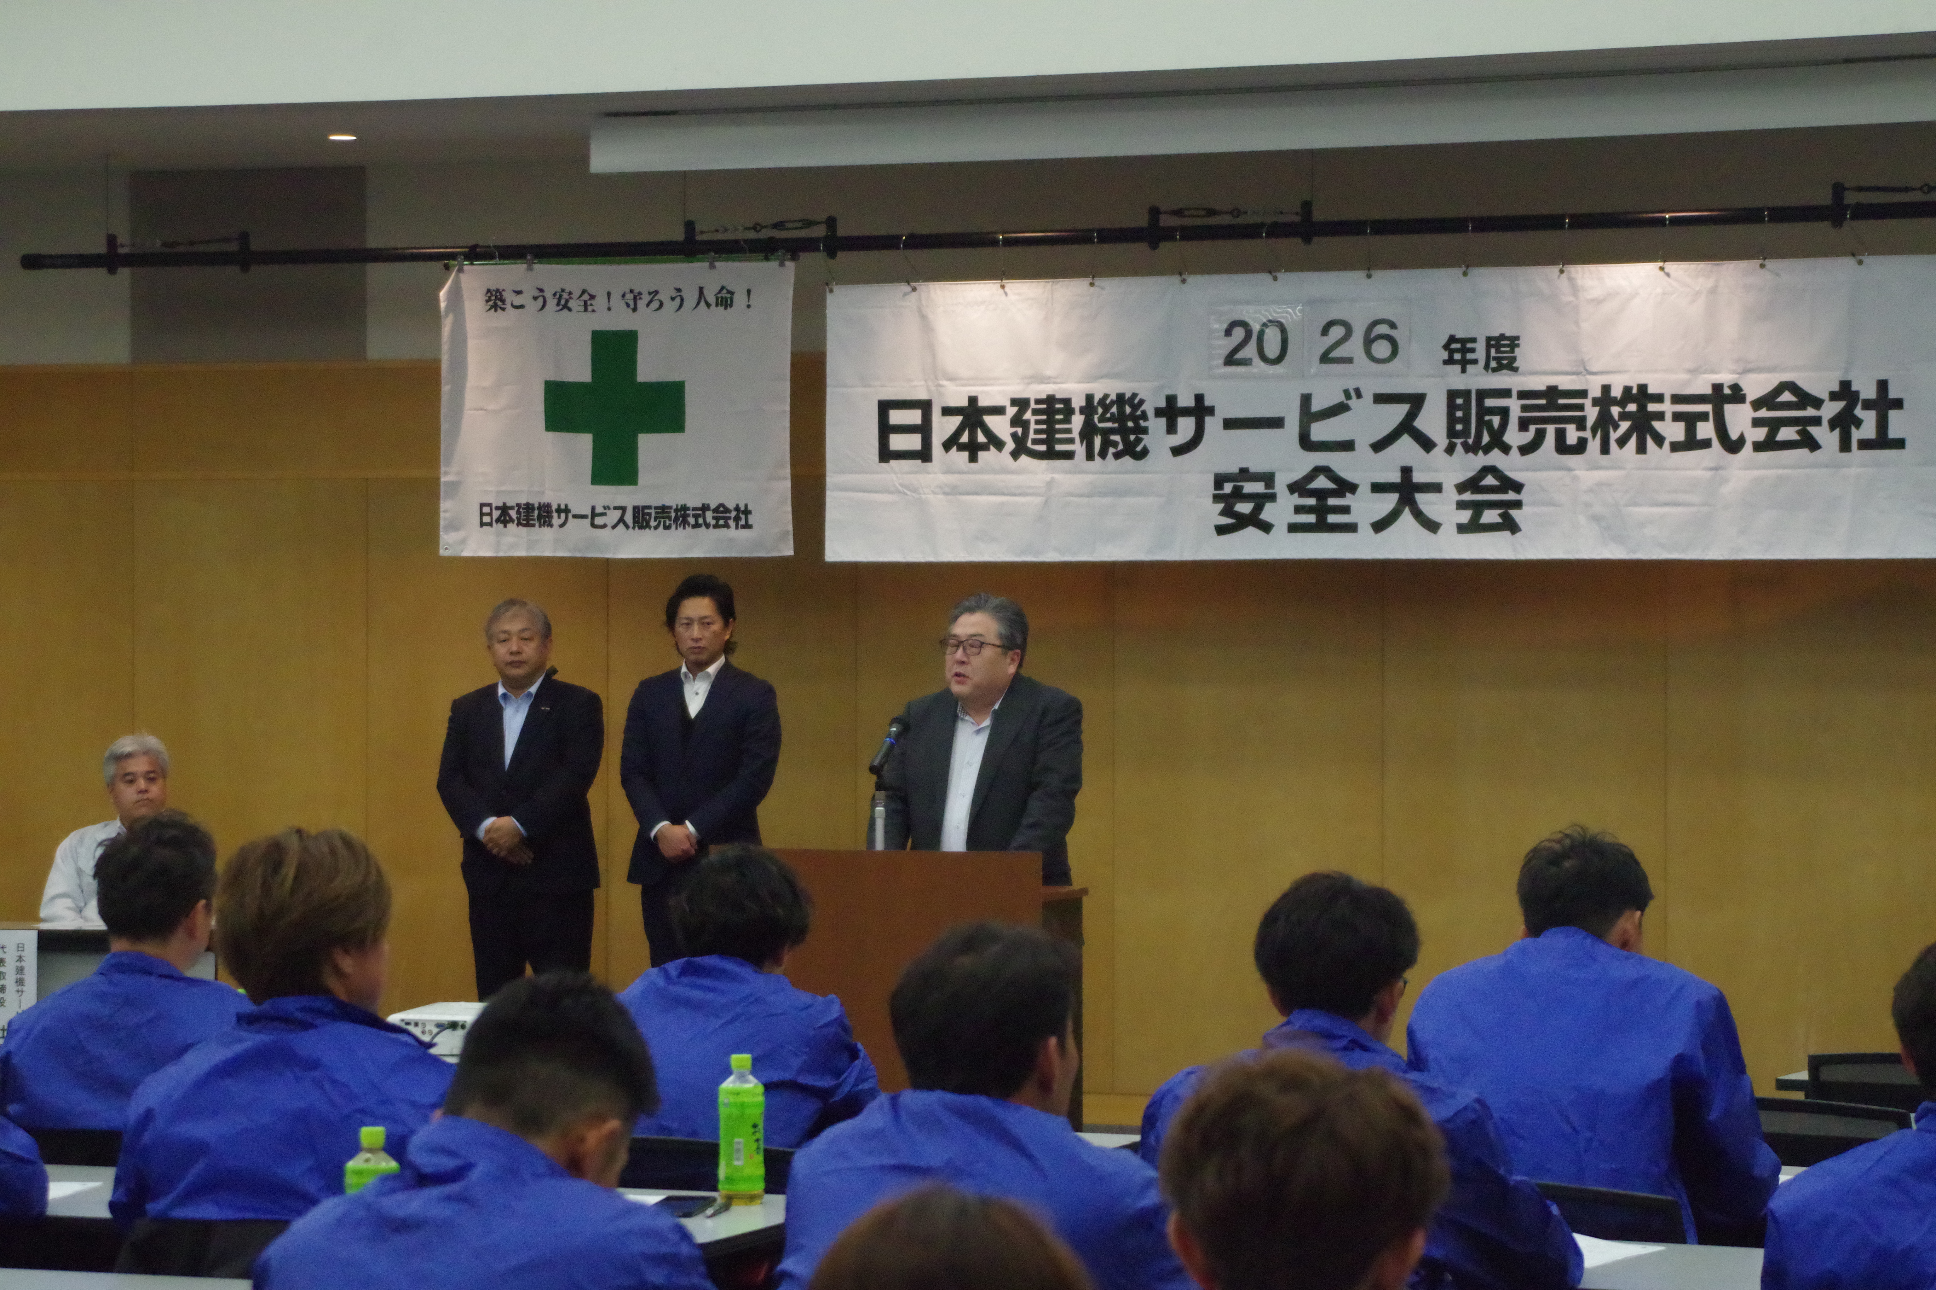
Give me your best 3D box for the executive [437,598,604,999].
[{"bbox_3d":[-1.348,0.705,15.700,0.505,1.672,0.330,0,0,16],"label":"executive"}]

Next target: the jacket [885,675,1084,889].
[{"bbox_3d":[0.034,0.445,13.650,0.540,0.740,0.420,0,0,18],"label":"jacket"}]

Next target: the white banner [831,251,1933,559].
[{"bbox_3d":[1.215,-0.697,15.804,3.600,0.880,0.030,0,0,23],"label":"white banner"}]

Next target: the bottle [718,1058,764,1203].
[{"bbox_3d":[-0.347,0.745,8.000,0.070,0.222,0.070,0,0,0],"label":"bottle"}]

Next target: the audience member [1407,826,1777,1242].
[{"bbox_3d":[1.017,0.941,8.235,0.570,1.300,0.750,0,0,23],"label":"audience member"}]

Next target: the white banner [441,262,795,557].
[{"bbox_3d":[-1.145,-0.754,16.755,1.257,0.939,0.040,0,0,23],"label":"white banner"}]

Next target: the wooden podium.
[{"bbox_3d":[-0.157,1.039,13.371,0.920,1.035,0.420,0,0,23],"label":"wooden podium"}]

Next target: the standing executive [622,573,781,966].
[{"bbox_3d":[-0.791,0.670,15.500,0.475,1.746,0.330,0,0,16],"label":"standing executive"}]

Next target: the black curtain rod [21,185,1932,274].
[{"bbox_3d":[0.071,-1.270,16.277,7.000,0.120,0.070,0,0,23],"label":"black curtain rod"}]

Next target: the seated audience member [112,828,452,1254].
[{"bbox_3d":[-0.915,0.935,7.764,0.520,1.310,0.750,0,0,23],"label":"seated audience member"}]

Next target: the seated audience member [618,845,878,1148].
[{"bbox_3d":[-0.296,0.960,8.784,0.500,1.250,0.750,0,0,23],"label":"seated audience member"}]

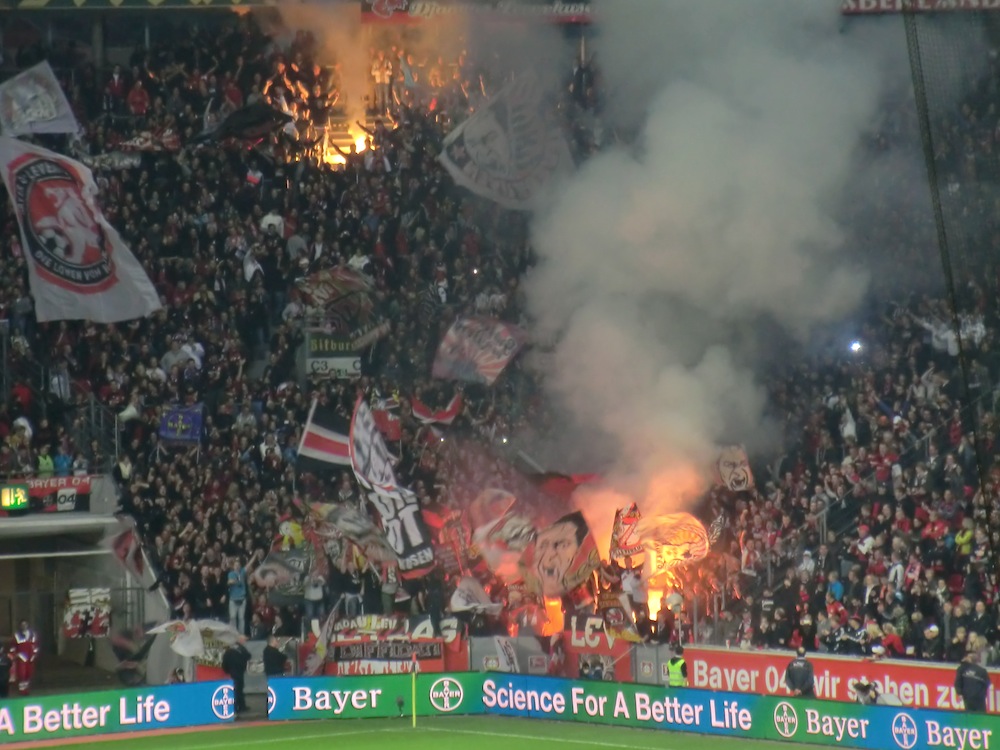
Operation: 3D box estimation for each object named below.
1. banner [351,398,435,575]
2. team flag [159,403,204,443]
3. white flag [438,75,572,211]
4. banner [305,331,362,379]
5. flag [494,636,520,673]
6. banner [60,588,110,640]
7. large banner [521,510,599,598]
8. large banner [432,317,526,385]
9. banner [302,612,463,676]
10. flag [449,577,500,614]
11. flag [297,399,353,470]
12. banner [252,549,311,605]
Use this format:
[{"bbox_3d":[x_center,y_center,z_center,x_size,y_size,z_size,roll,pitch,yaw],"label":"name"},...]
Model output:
[{"bbox_3d":[-2.638,2.638,165.500,1.350,4.450,0.400,-16,3,0],"label":"banner"},{"bbox_3d":[-7.811,1.186,169.500,1.070,0.920,0.100,-1,3,-6],"label":"team flag"},{"bbox_3d":[0.193,-5.969,178.000,3.150,2.800,0.400,30,3,0],"label":"white flag"},{"bbox_3d":[-4.179,-0.514,174.000,1.460,1.200,0.150,-1,3,-6],"label":"banner"},{"bbox_3d":[0.199,6.621,162.500,0.450,1.000,0.150,-27,3,0],"label":"flag"},{"bbox_3d":[-10.104,5.814,169.000,1.200,1.200,0.100,-1,3,-9],"label":"banner"},{"bbox_3d":[1.444,4.285,165.500,1.850,1.750,0.200,-22,3,0],"label":"large banner"},{"bbox_3d":[-0.509,-0.608,172.000,2.000,1.600,0.250,14,3,0],"label":"large banner"},{"bbox_3d":[-2.745,6.320,162.000,3.950,1.450,0.100,-1,3,-8],"label":"banner"},{"bbox_3d":[-0.554,5.200,163.500,1.220,0.900,0.400,-1,3,0],"label":"flag"},{"bbox_3d":[-4.143,1.462,167.500,1.550,1.720,0.250,17,3,-3],"label":"flag"},{"bbox_3d":[-5.200,4.795,165.000,1.380,1.300,0.250,-1,3,-6],"label":"banner"}]

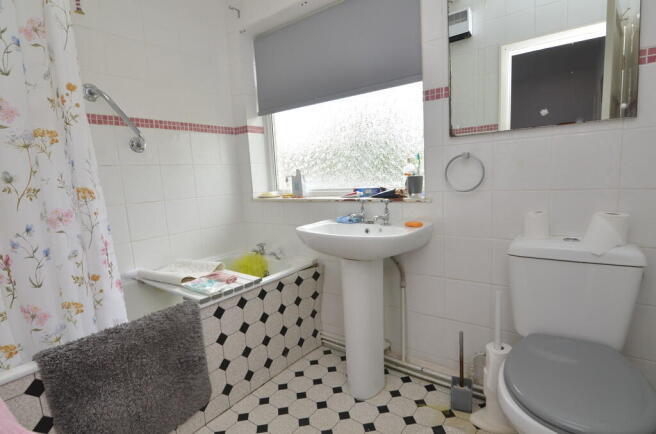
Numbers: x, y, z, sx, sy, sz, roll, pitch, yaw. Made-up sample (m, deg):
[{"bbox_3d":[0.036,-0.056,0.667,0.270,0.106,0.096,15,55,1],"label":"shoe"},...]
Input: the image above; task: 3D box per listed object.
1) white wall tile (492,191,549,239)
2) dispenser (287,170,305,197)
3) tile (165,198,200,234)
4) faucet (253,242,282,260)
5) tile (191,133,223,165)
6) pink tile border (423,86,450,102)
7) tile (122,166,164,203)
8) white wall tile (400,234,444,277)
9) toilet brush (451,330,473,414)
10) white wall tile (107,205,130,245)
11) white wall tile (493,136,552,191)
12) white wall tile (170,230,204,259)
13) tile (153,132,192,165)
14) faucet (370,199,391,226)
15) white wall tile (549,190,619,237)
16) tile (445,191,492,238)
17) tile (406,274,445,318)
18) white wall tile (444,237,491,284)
[{"bbox_3d":[0.776,-0.008,1.326,0.200,0.200,0.010,2,9,36],"label":"white wall tile"},{"bbox_3d":[-0.210,-0.215,2.100,0.105,0.177,0.068,-3,7,0],"label":"dispenser"},{"bbox_3d":[-0.875,-0.004,1.968,0.010,0.200,0.200,2,9,36],"label":"tile"},{"bbox_3d":[-0.377,0.216,2.050,0.180,0.095,0.115,2,9,36],"label":"faucet"},{"bbox_3d":[-0.768,-0.434,2.069,0.010,0.197,0.200,2,9,36],"label":"tile"},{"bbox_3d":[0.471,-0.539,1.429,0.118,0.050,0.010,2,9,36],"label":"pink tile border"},{"bbox_3d":[-1.002,-0.179,1.782,0.010,0.200,0.200,2,9,36],"label":"tile"},{"bbox_3d":[0.452,0.177,1.567,0.199,0.199,0.010,2,9,36],"label":"white wall tile"},{"bbox_3d":[0.582,0.658,1.424,0.085,0.350,0.083,0,7,21],"label":"toilet brush"},{"bbox_3d":[-1.105,0.044,1.634,0.010,0.200,0.200,2,9,36],"label":"white wall tile"},{"bbox_3d":[0.770,-0.206,1.306,0.200,0.200,0.010,2,9,36],"label":"white wall tile"},{"bbox_3d":[-0.866,0.190,1.992,0.010,0.190,0.200,2,9,36],"label":"white wall tile"},{"bbox_3d":[-0.887,-0.406,1.907,0.010,0.197,0.200,2,9,36],"label":"tile"},{"bbox_3d":[0.255,-0.018,1.532,0.055,0.120,0.120,2,9,36],"label":"faucet"},{"bbox_3d":[0.940,-0.001,1.207,0.200,0.200,0.010,2,9,36],"label":"white wall tile"},{"bbox_3d":[0.613,-0.014,1.444,0.200,0.200,0.010,2,9,36],"label":"tile"},{"bbox_3d":[0.471,0.382,1.615,0.200,0.200,0.010,2,9,36],"label":"tile"},{"bbox_3d":[0.623,0.186,1.469,0.200,0.200,0.010,2,9,36],"label":"white wall tile"}]

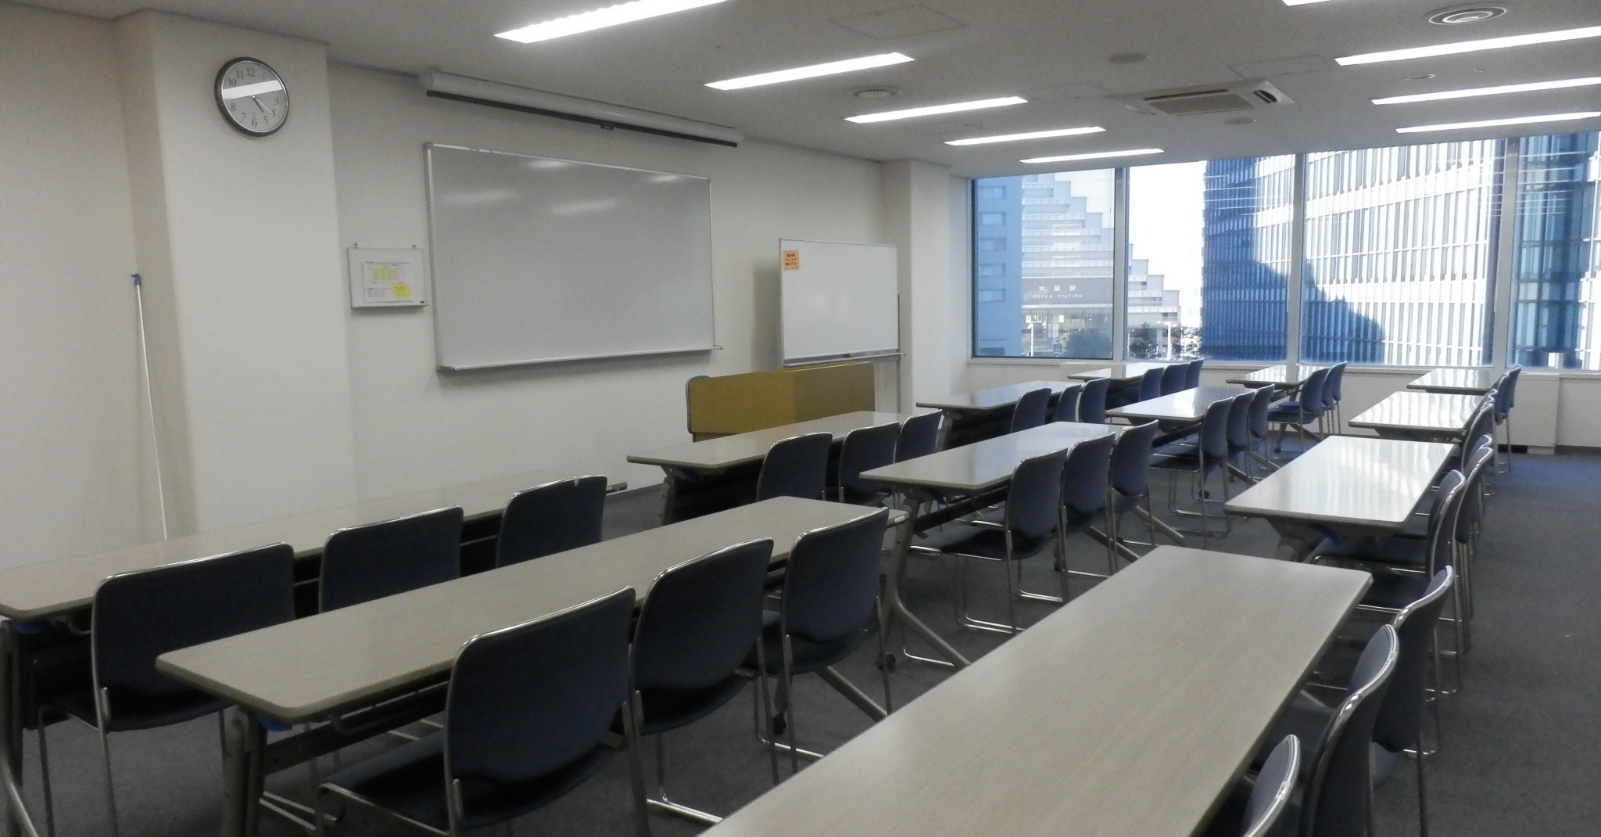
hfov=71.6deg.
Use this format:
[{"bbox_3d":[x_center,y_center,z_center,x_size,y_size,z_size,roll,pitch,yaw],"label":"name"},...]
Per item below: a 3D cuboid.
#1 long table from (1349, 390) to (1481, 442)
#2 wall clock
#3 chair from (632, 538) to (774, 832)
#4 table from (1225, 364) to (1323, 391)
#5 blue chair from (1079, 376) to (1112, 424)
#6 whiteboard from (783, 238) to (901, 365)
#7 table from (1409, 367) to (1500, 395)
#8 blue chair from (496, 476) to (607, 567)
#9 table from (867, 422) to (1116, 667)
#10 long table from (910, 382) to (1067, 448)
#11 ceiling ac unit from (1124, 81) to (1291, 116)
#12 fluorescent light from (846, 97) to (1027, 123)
[{"bbox_3d":[3.180,0.297,5.683,0.460,0.710,1.800,3,7,34],"label":"long table"},{"bbox_3d":[-2.410,-1.410,4.872,0.045,0.330,0.330,3,7,34],"label":"wall clock"},{"bbox_3d":[-0.369,0.667,2.545,0.510,0.747,0.490,3,7,34],"label":"chair"},{"bbox_3d":[3.568,0.025,8.154,0.460,0.710,1.800,3,7,33],"label":"table"},{"bbox_3d":[1.756,0.107,7.400,0.510,0.747,0.490,3,7,34],"label":"blue chair"},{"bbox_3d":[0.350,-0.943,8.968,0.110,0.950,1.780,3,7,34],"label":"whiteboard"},{"bbox_3d":[4.464,0.070,7.523,0.450,0.700,1.800,3,7,35],"label":"table"},{"bbox_3d":[-0.944,0.564,3.601,0.510,0.760,0.500,3,7,34],"label":"blue chair"},{"bbox_3d":[0.904,0.465,4.444,0.460,0.700,1.800,3,7,34],"label":"table"},{"bbox_3d":[1.350,0.189,6.964,0.450,0.700,1.800,3,7,34],"label":"long table"},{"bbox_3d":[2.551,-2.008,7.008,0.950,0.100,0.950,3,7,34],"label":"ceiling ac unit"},{"bbox_3d":[0.865,-2.030,7.231,1.241,0.080,0.195,3,7,34],"label":"fluorescent light"}]

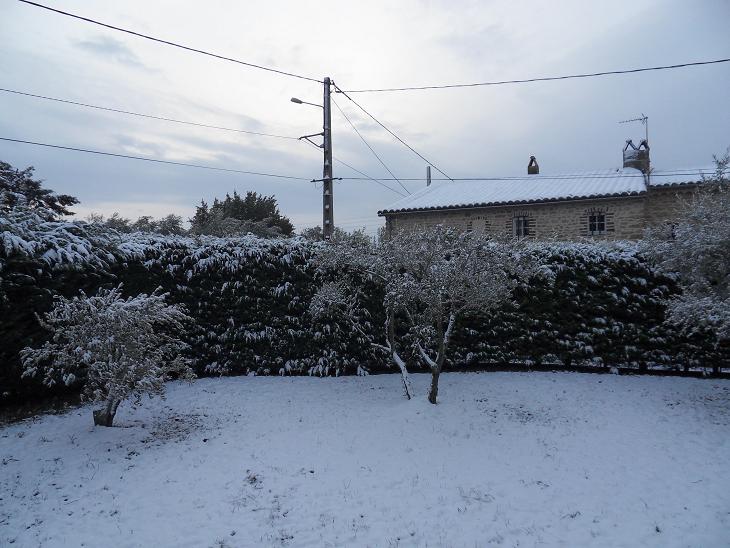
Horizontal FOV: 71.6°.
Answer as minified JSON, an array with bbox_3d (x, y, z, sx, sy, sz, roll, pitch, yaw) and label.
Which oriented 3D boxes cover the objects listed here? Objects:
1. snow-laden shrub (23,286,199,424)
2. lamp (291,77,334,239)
[{"bbox_3d":[-2.848,0.902,5.603,1.750,1.580,1.600,1,-1,-27],"label":"snow-laden shrub"},{"bbox_3d":[-1.872,-2.565,18.110,1.550,8.950,0.420,-1,-1,22],"label":"lamp"}]

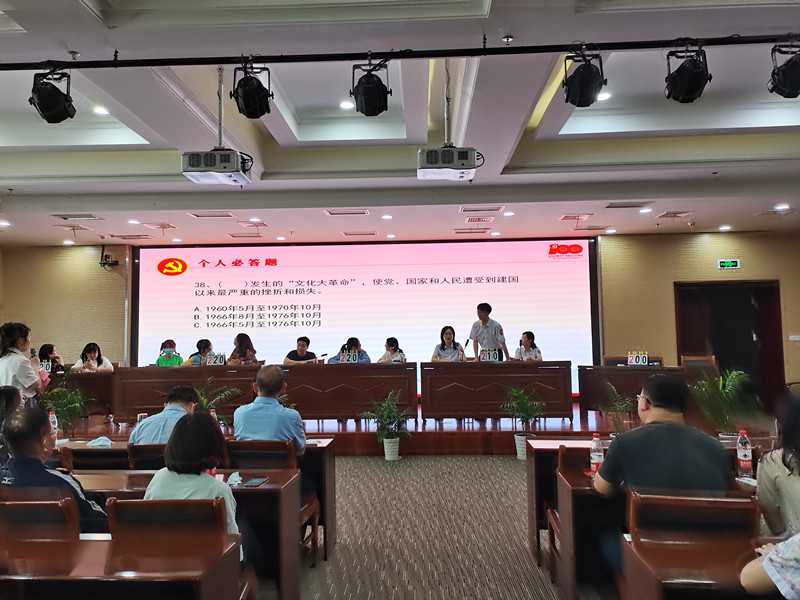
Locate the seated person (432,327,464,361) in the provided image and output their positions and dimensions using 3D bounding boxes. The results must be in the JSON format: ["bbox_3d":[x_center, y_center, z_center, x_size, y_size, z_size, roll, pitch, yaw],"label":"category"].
[{"bbox_3d":[0.726,1.044,8.656,0.505,1.307,0.673,-1,-4,1],"label":"seated person"}]

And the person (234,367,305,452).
[{"bbox_3d":[-0.810,1.086,3.920,0.470,1.334,0.720,-1,-4,4],"label":"person"}]

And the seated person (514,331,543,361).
[{"bbox_3d":[1.940,1.111,9.027,0.440,1.276,0.680,-2,-4,16],"label":"seated person"}]

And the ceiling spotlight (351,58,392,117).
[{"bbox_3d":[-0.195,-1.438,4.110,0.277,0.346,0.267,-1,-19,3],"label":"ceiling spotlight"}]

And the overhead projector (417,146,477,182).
[{"bbox_3d":[0.416,-1.219,5.427,0.500,0.170,0.410,-1,-3,2],"label":"overhead projector"}]

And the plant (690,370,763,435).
[{"bbox_3d":[3.856,1.373,7.098,0.820,1.060,0.780,-1,-4,2],"label":"plant"}]

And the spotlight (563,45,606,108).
[{"bbox_3d":[1.238,-1.493,4.032,0.265,0.360,0.280,0,-4,-13],"label":"spotlight"}]

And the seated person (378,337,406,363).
[{"bbox_3d":[-0.110,1.135,8.807,0.500,1.190,0.750,-4,-4,37],"label":"seated person"}]

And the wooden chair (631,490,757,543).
[{"bbox_3d":[1.118,1.183,2.424,0.450,0.880,0.500,-1,-4,8],"label":"wooden chair"}]

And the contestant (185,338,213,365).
[{"bbox_3d":[-3.071,1.221,9.215,0.480,1.227,0.680,0,-4,-16],"label":"contestant"}]

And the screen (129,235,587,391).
[{"bbox_3d":[-0.724,0.332,11.184,8.588,2.823,0.150,-1,-3,2],"label":"screen"}]

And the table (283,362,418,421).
[{"bbox_3d":[-0.762,1.292,8.344,2.000,0.802,0.594,-1,-4,3],"label":"table"}]

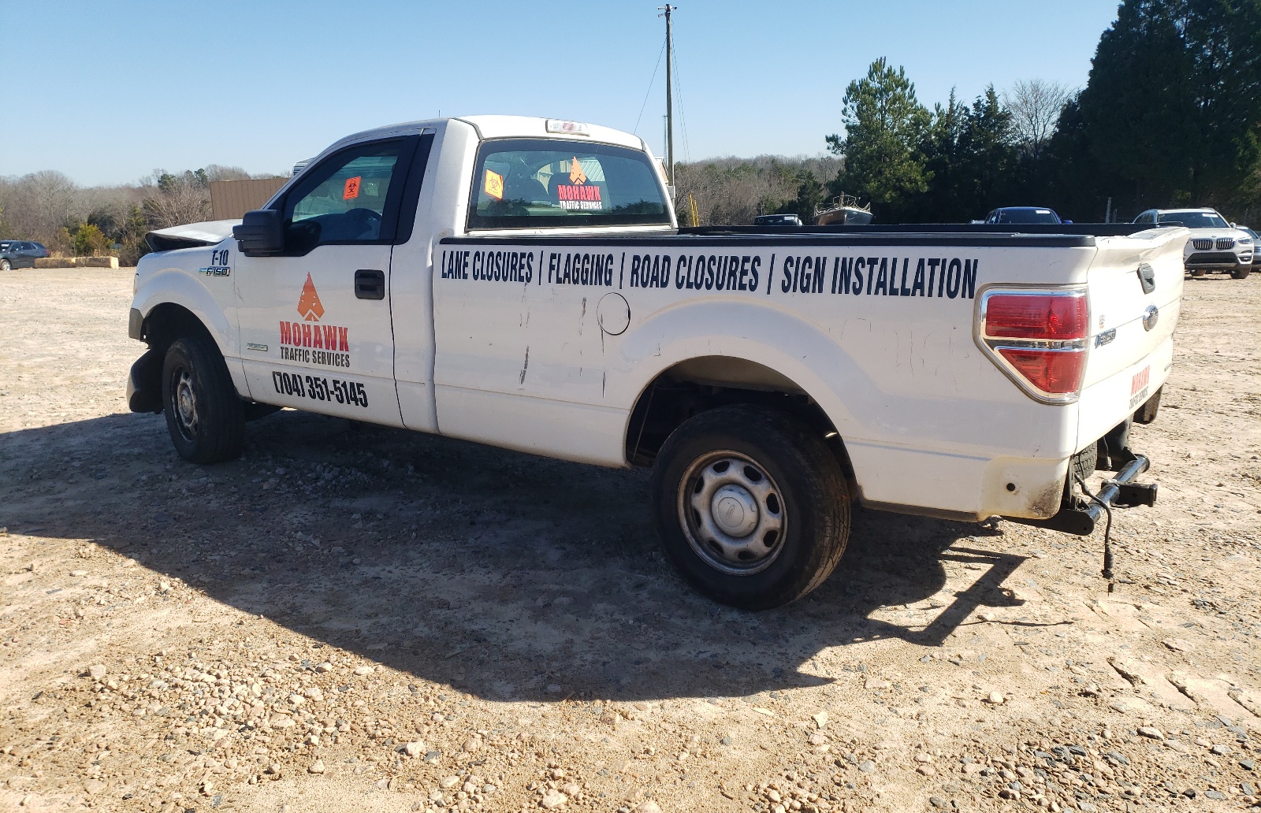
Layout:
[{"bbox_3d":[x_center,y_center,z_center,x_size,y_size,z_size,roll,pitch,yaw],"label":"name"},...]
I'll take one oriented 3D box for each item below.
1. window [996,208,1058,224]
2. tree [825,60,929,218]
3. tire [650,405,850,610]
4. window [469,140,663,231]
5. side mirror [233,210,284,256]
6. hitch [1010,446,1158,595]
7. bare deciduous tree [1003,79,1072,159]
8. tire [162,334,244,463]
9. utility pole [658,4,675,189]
[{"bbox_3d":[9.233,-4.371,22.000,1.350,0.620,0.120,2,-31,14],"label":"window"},{"bbox_3d":[13.669,-14.100,52.961,5.700,10.220,5.500,2,11,14],"label":"tree"},{"bbox_3d":[0.425,0.358,3.486,0.765,0.760,0.240,7,13,36],"label":"tire"},{"bbox_3d":[-0.249,-1.111,4.767,0.090,0.420,1.570,-4,7,38],"label":"window"},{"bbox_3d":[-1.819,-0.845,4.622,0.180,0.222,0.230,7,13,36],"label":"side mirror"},{"bbox_3d":[1.731,0.397,3.549,0.440,0.380,0.980,7,13,36],"label":"hitch"},{"bbox_3d":[26.734,-16.309,62.983,5.200,10.450,5.200,4,12,22],"label":"bare deciduous tree"},{"bbox_3d":[-2.543,-0.028,5.656,0.765,0.765,0.240,10,15,43],"label":"tire"},{"bbox_3d":[1.650,-11.815,40.992,0.700,10.550,0.500,0,11,2],"label":"utility pole"}]

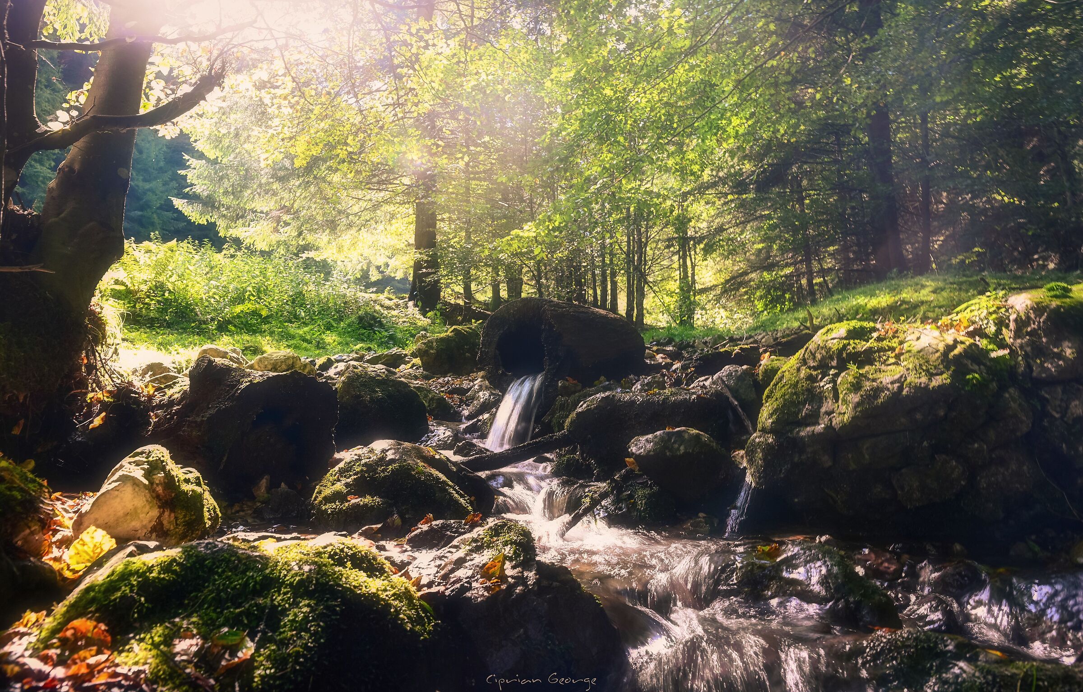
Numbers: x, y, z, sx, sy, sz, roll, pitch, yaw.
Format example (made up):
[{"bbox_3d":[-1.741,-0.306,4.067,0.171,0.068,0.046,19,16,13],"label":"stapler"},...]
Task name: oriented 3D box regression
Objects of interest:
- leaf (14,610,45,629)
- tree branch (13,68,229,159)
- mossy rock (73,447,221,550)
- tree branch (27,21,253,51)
[{"bbox_3d":[-0.930,0.500,1.320,0.060,0.030,0.050,0,-2,0],"label":"leaf"},{"bbox_3d":[-1.900,-1.035,3.200,1.070,0.380,0.250,0,-1,18],"label":"tree branch"},{"bbox_3d":[-1.170,0.450,2.150,0.400,0.300,0.330,0,-1,-18],"label":"mossy rock"},{"bbox_3d":[-1.780,-1.370,3.200,1.000,0.130,0.300,0,-2,0],"label":"tree branch"}]

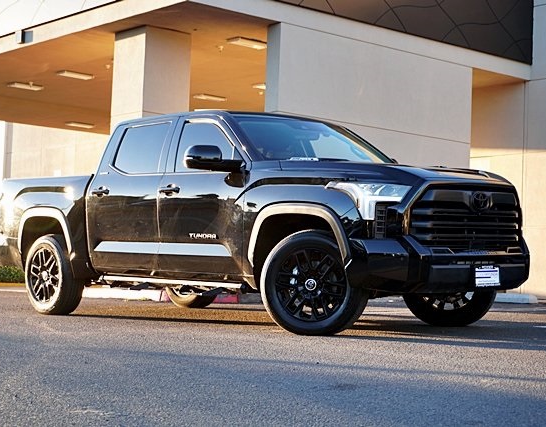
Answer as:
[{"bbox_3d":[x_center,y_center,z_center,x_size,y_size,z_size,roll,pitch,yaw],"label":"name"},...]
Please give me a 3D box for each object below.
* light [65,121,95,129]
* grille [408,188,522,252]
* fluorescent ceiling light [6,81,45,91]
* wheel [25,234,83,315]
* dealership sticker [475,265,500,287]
[{"bbox_3d":[-4.721,-2.163,26.599,0.620,0.100,0.330,5,-5,-43],"label":"light"},{"bbox_3d":[1.560,0.053,8.467,1.400,0.490,0.200,2,-3,-44],"label":"grille"},{"bbox_3d":[-4.839,-2.488,21.249,0.620,0.100,0.330,5,-5,-43],"label":"fluorescent ceiling light"},{"bbox_3d":[-2.245,0.623,11.130,0.275,0.820,0.820,2,-3,-44],"label":"wheel"},{"bbox_3d":[1.663,0.484,8.372,0.320,0.170,0.030,2,-3,-44],"label":"dealership sticker"}]

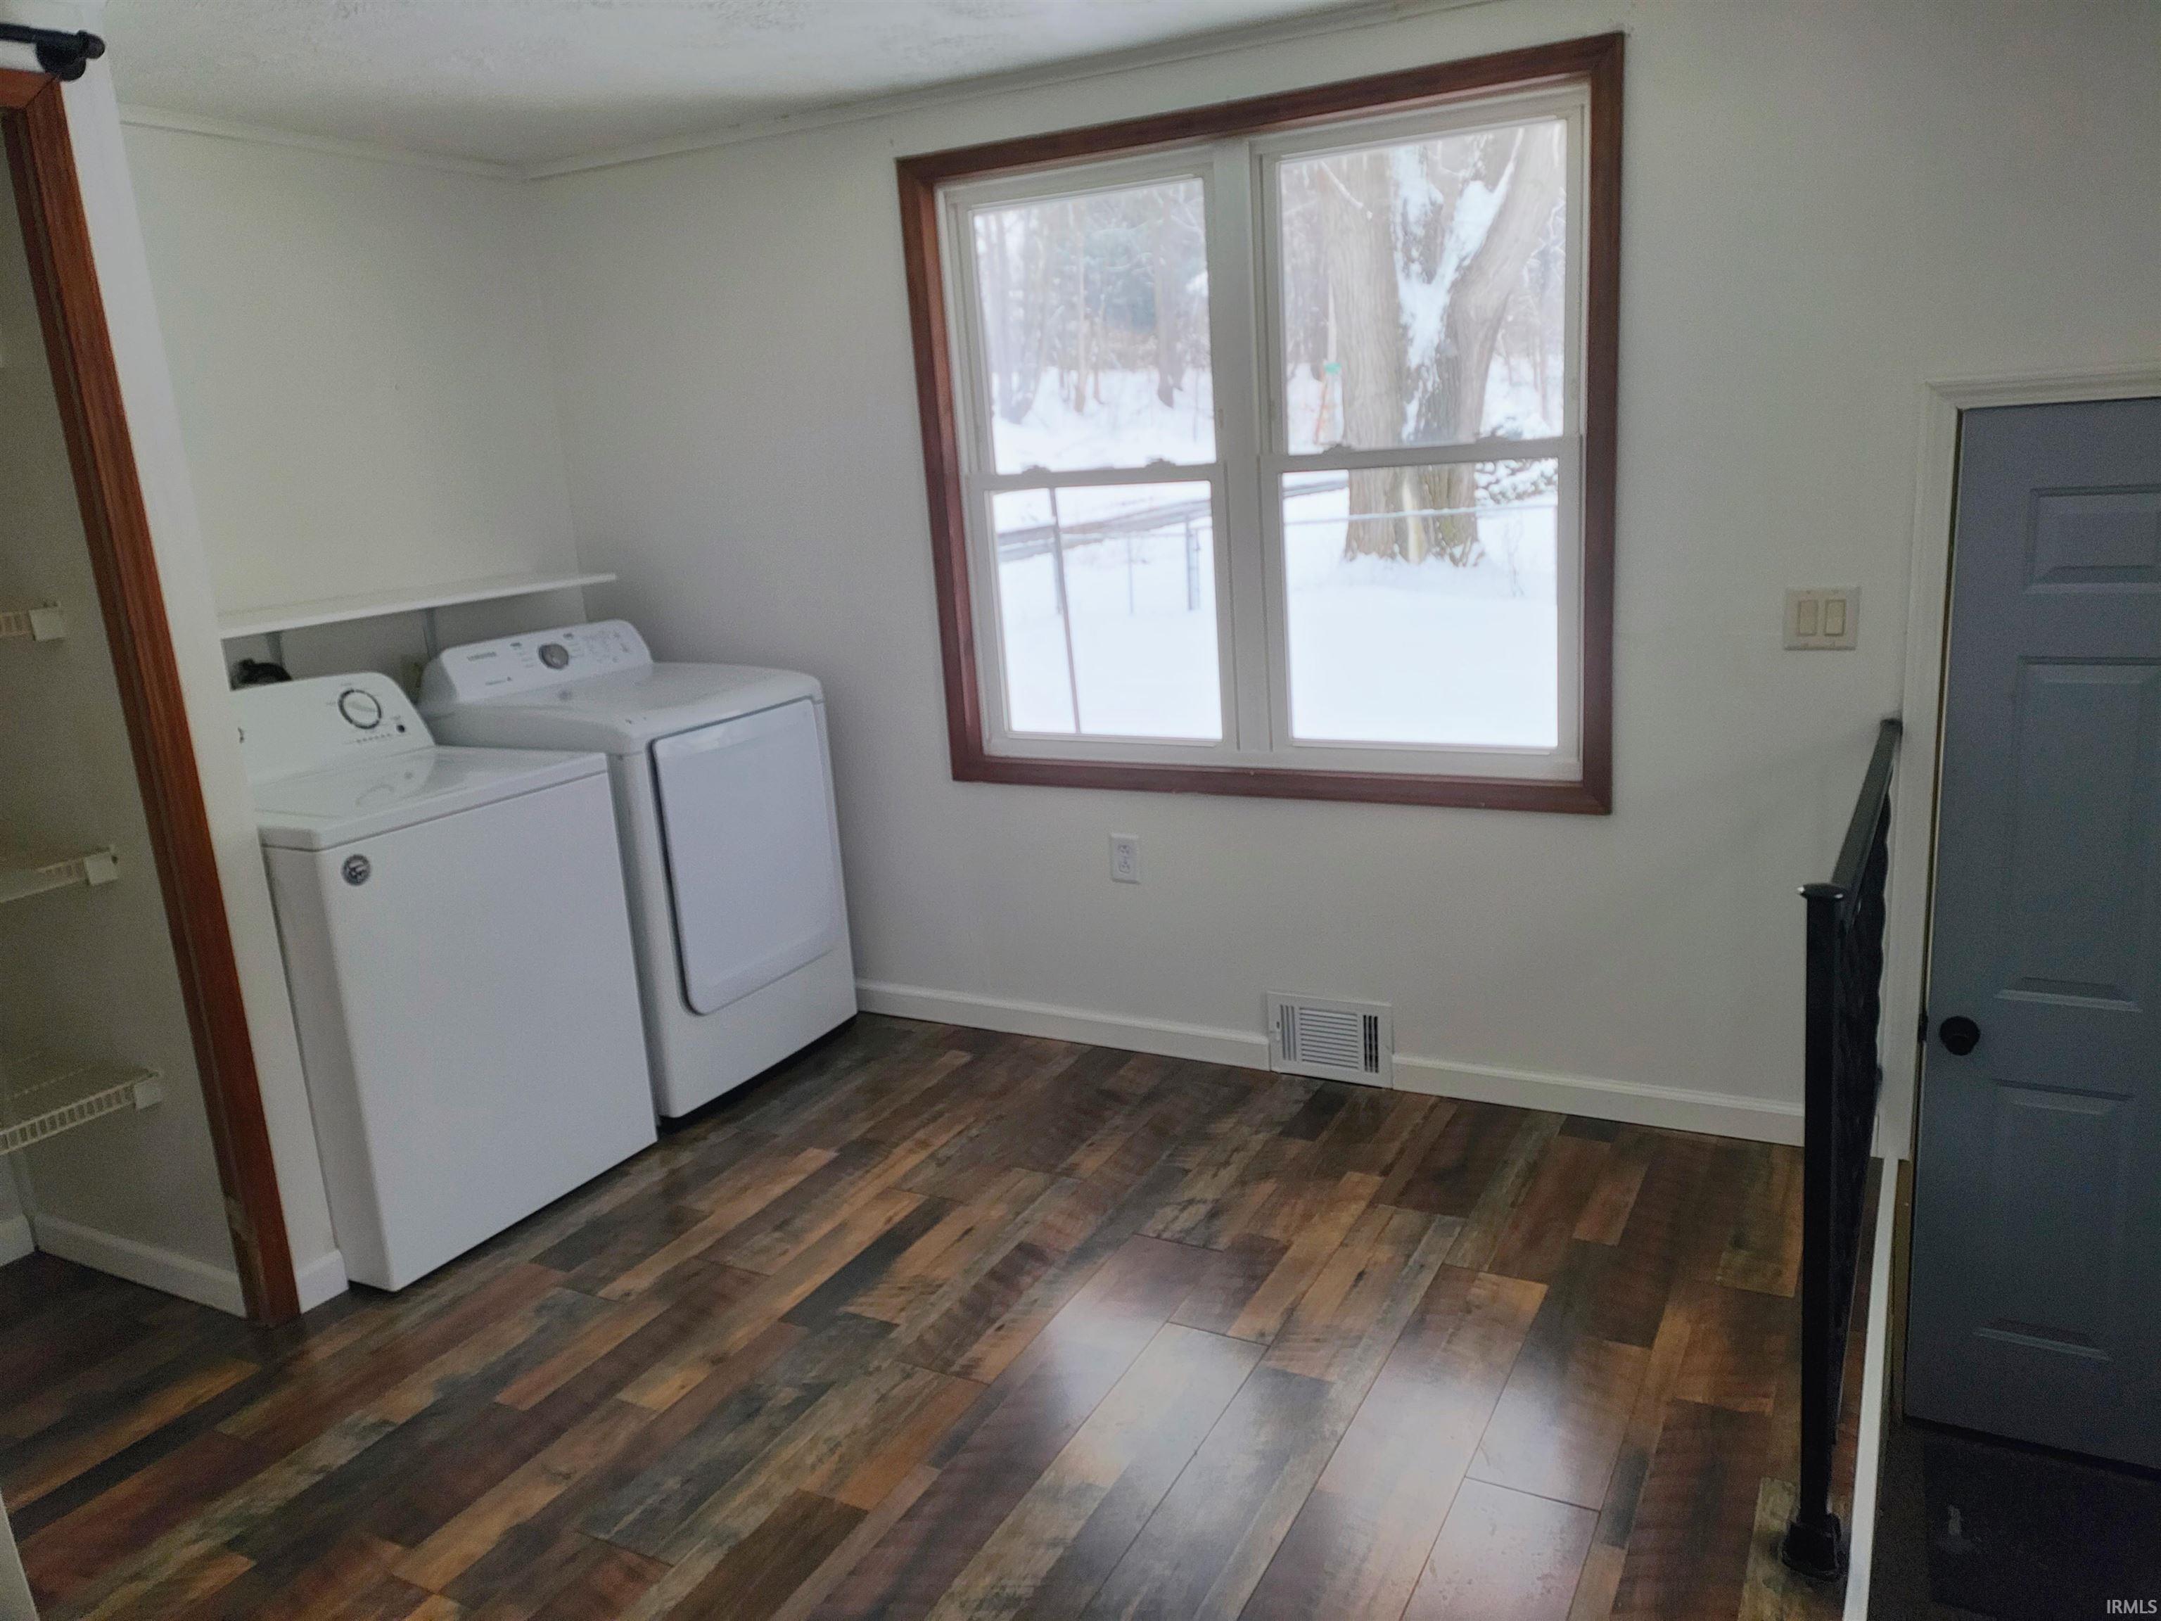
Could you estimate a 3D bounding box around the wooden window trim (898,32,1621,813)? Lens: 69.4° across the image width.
[{"bbox_3d":[0.327,-0.736,3.347,1.581,1.449,0.035,3,15,28],"label":"wooden window trim"}]

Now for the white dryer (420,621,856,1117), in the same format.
[{"bbox_3d":[-1.100,0.097,3.900,0.730,1.080,0.700,3,15,28],"label":"white dryer"}]

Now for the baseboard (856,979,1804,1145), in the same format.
[{"bbox_3d":[0.437,0.566,3.647,2.358,0.086,0.018,3,15,28],"label":"baseboard"}]

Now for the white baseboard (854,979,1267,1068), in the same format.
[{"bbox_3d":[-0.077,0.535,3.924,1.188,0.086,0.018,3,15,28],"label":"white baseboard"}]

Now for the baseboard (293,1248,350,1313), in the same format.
[{"bbox_3d":[-1.399,0.865,2.872,0.017,0.086,0.095,3,15,28],"label":"baseboard"}]

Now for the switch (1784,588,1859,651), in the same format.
[{"bbox_3d":[1.364,-0.351,2.873,0.116,0.114,0.009,3,15,28],"label":"switch"}]

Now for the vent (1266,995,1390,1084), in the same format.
[{"bbox_3d":[0.566,0.521,3.550,0.294,0.198,0.025,3,15,28],"label":"vent"}]

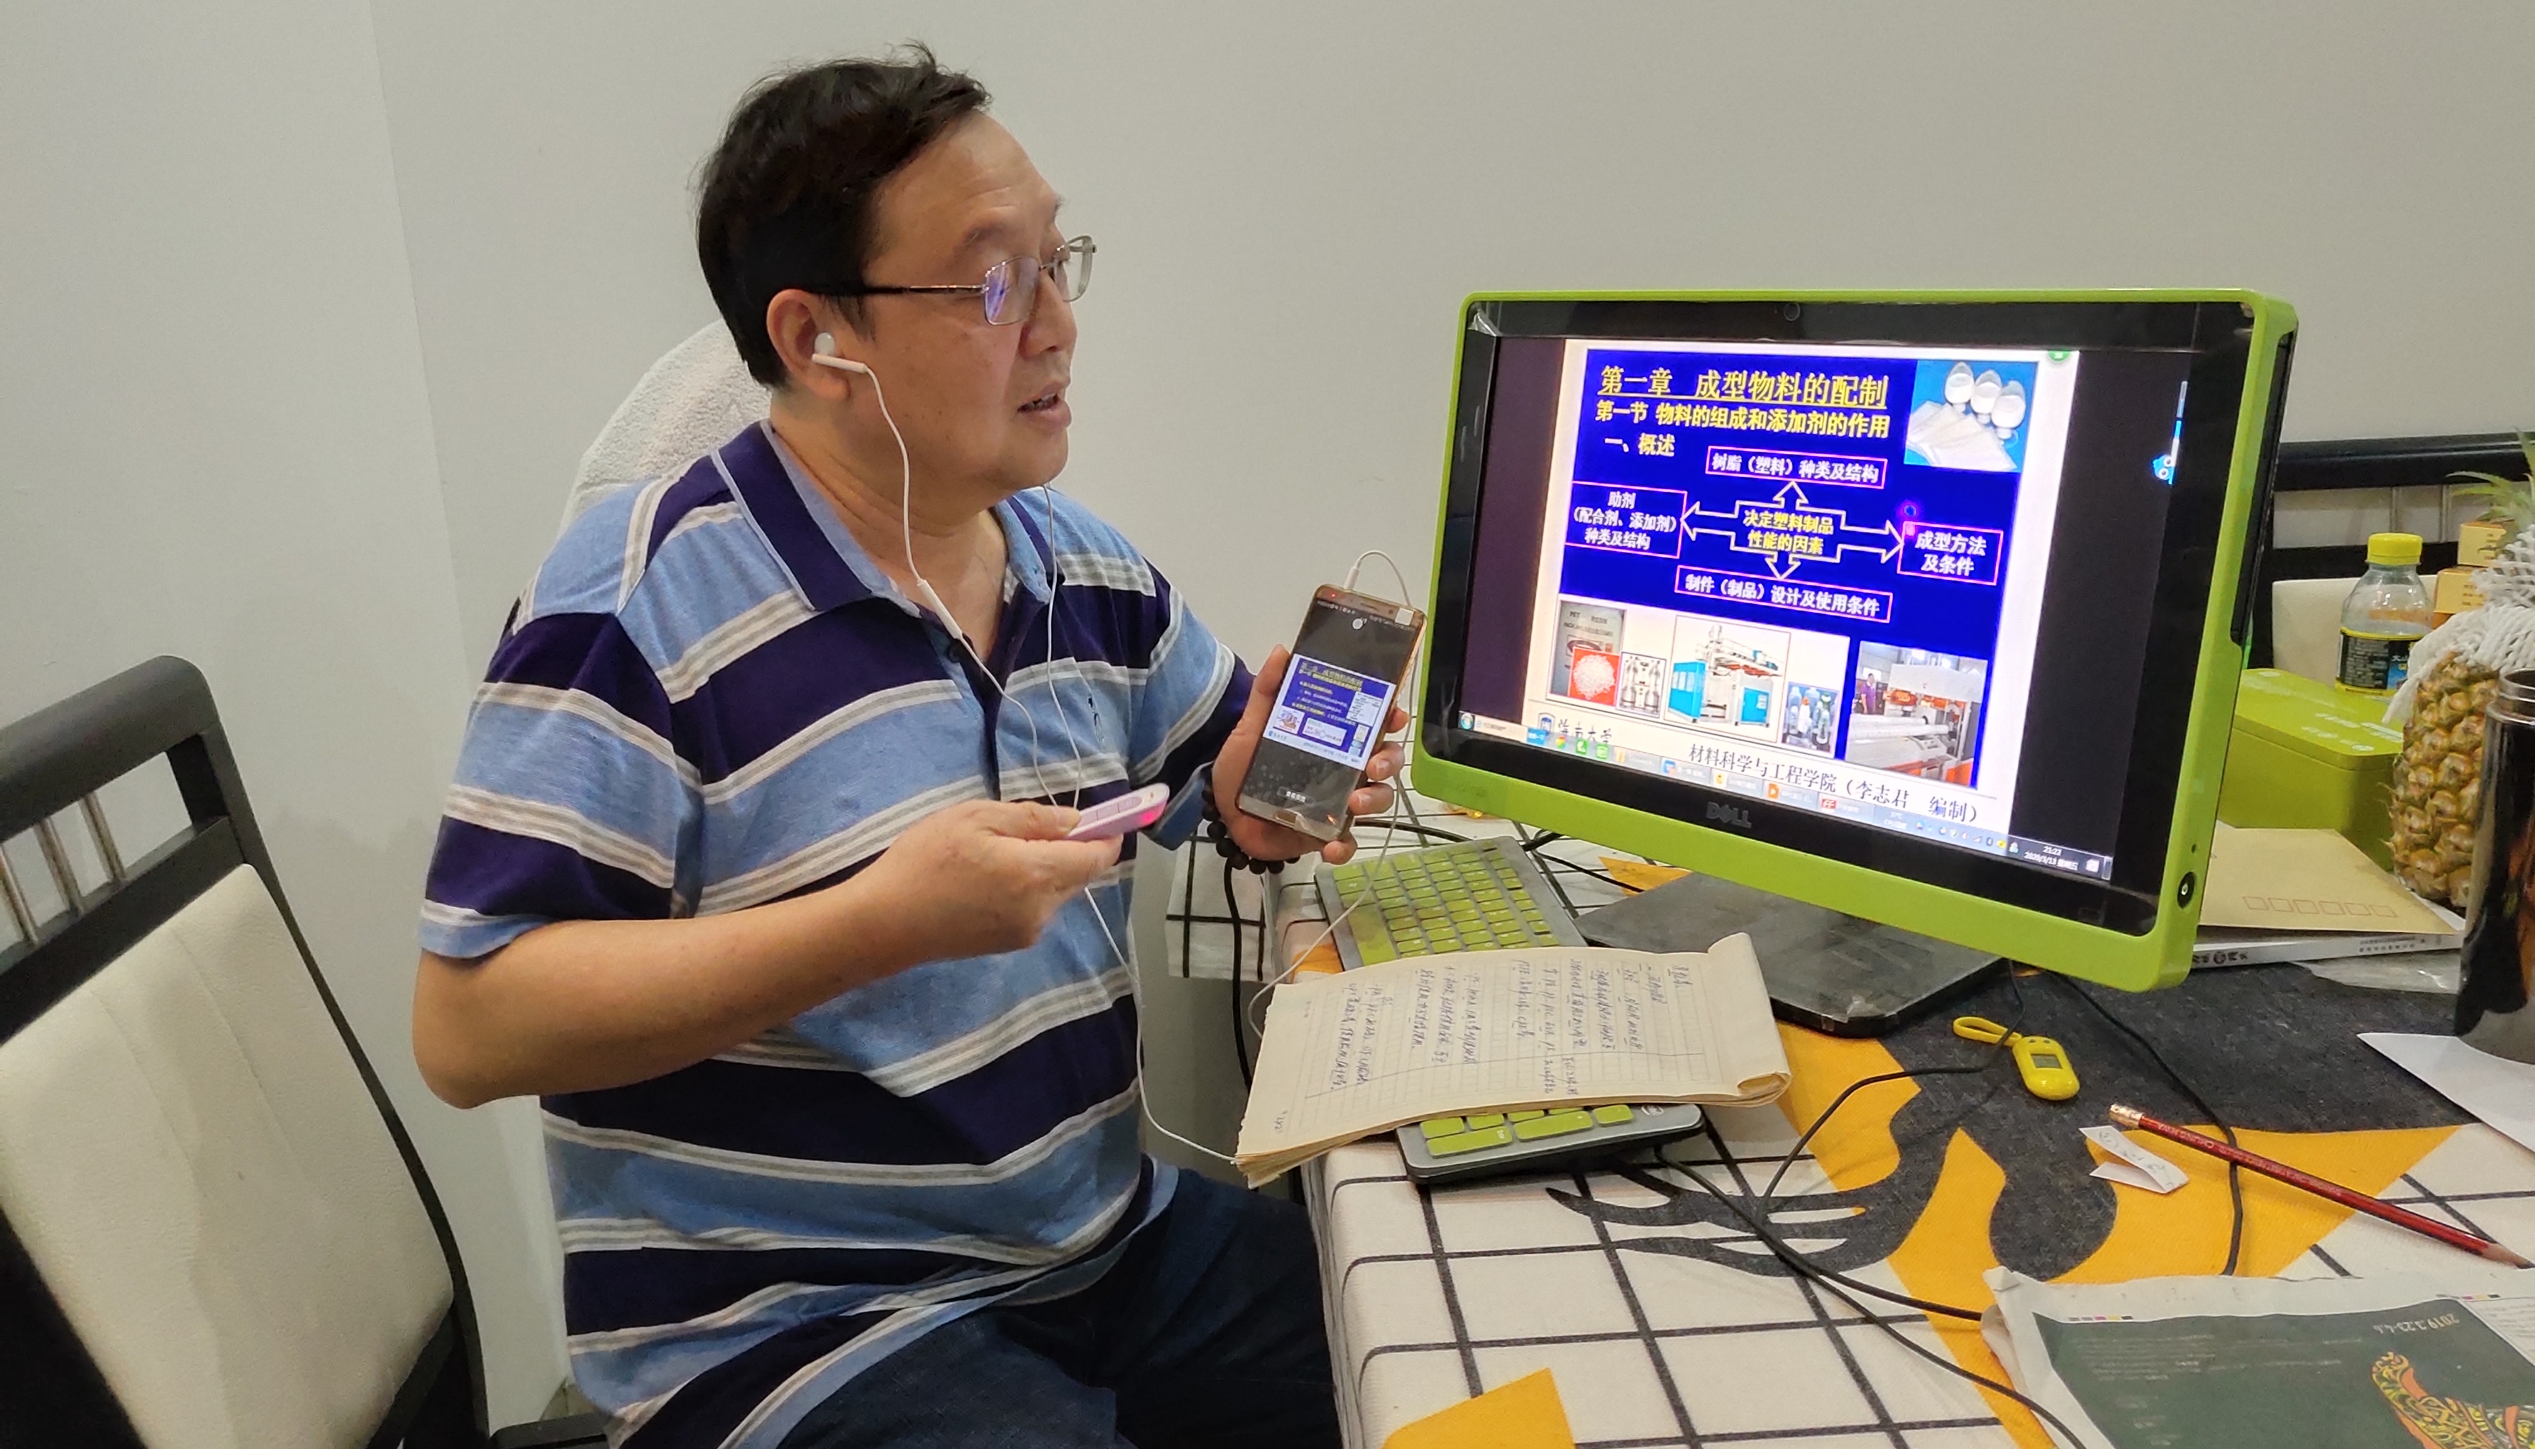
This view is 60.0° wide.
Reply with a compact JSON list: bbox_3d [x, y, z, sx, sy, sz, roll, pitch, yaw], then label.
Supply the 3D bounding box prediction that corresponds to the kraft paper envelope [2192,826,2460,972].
[{"bbox_3d":[0.552,0.101,1.283,0.215,0.026,0.150,0,15,8],"label":"kraft paper envelope"}]

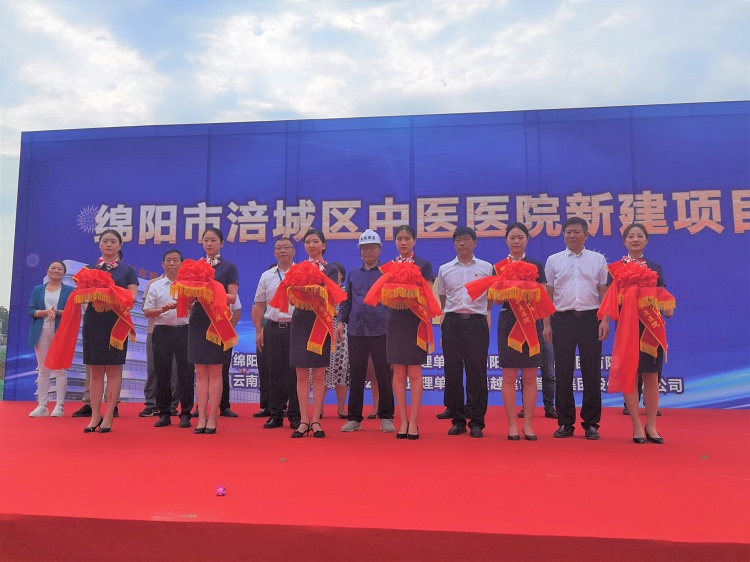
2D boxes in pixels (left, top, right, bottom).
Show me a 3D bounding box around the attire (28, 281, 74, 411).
[{"bbox_3d":[-3.409,0.670,6.144,0.490,1.316,0.320,2,-7,-15],"label":"attire"}]

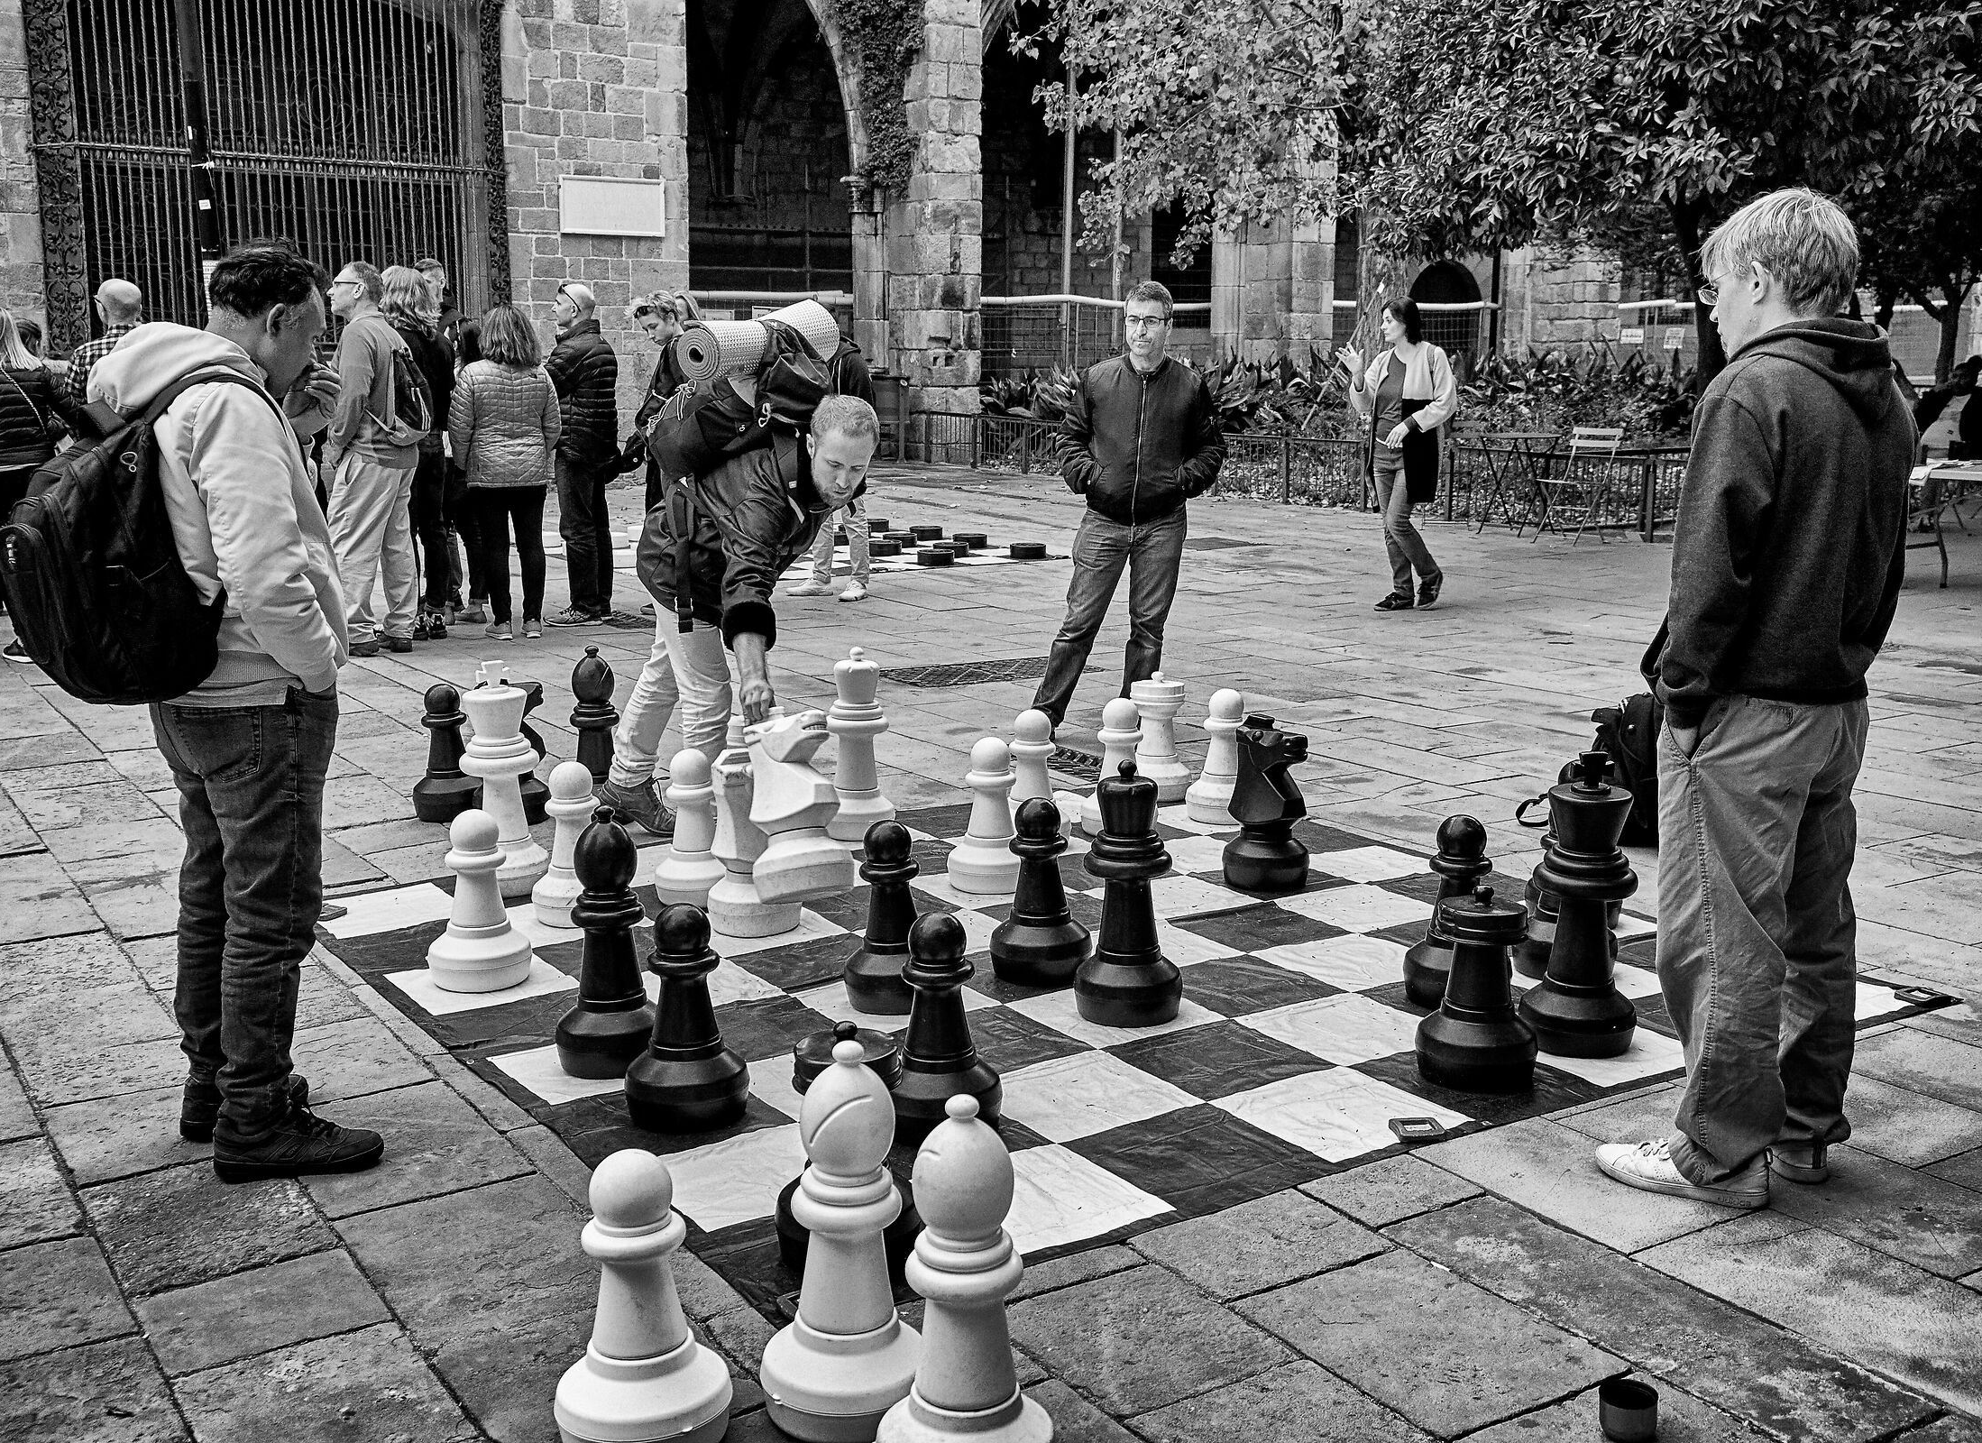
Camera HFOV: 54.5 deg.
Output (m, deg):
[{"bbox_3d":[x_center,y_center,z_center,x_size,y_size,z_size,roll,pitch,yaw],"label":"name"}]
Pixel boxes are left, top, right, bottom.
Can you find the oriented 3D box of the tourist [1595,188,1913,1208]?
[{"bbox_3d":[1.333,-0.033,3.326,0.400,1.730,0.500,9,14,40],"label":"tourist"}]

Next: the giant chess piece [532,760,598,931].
[{"bbox_3d":[-1.124,0.313,5.089,0.243,0.420,0.243,0,11,0],"label":"giant chess piece"}]

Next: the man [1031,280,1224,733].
[{"bbox_3d":[0.536,-0.794,7.398,0.700,1.751,0.420,1,11,5],"label":"man"}]

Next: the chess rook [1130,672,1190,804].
[{"bbox_3d":[0.569,0.047,6.499,0.243,0.415,0.243,0,11,0],"label":"chess rook"}]

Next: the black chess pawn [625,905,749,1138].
[{"bbox_3d":[-0.593,0.558,3.730,0.237,0.416,0.237,0,11,0],"label":"black chess pawn"}]

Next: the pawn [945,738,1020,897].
[{"bbox_3d":[-0.002,0.251,5.335,0.237,0.416,0.237,0,11,0],"label":"pawn"}]

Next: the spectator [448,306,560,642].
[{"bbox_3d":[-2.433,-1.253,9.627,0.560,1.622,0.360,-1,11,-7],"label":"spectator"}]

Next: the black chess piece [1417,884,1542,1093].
[{"bbox_3d":[1.009,0.526,3.954,0.245,0.412,0.245,0,11,0],"label":"black chess piece"}]

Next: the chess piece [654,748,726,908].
[{"bbox_3d":[-0.823,0.278,5.334,0.242,0.432,0.242,0,10,0],"label":"chess piece"}]

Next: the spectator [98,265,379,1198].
[{"bbox_3d":[-1.370,-0.014,3.535,0.430,1.660,0.490,-8,13,-37],"label":"spectator"}]

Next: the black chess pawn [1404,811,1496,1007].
[{"bbox_3d":[1.089,0.428,4.481,0.242,0.432,0.242,0,10,0],"label":"black chess pawn"}]

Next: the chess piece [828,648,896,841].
[{"bbox_3d":[-0.425,0.062,6.074,0.249,0.586,0.249,0,10,0],"label":"chess piece"}]

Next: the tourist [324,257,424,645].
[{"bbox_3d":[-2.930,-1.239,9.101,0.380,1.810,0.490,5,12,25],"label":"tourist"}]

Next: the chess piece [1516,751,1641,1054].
[{"bbox_3d":[1.283,0.379,4.163,0.249,0.640,0.249,0,10,0],"label":"chess piece"}]

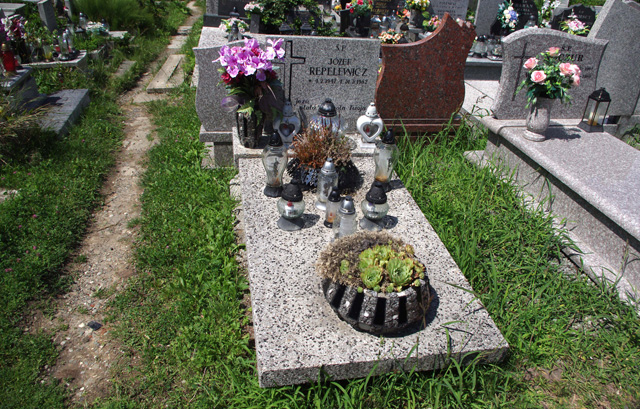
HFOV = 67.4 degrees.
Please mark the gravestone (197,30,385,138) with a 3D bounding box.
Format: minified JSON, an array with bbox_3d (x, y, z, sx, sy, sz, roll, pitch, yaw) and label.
[{"bbox_3d":[-0.196,-0.732,2.953,1.113,0.586,0.084,-2,30,-11],"label":"gravestone"}]

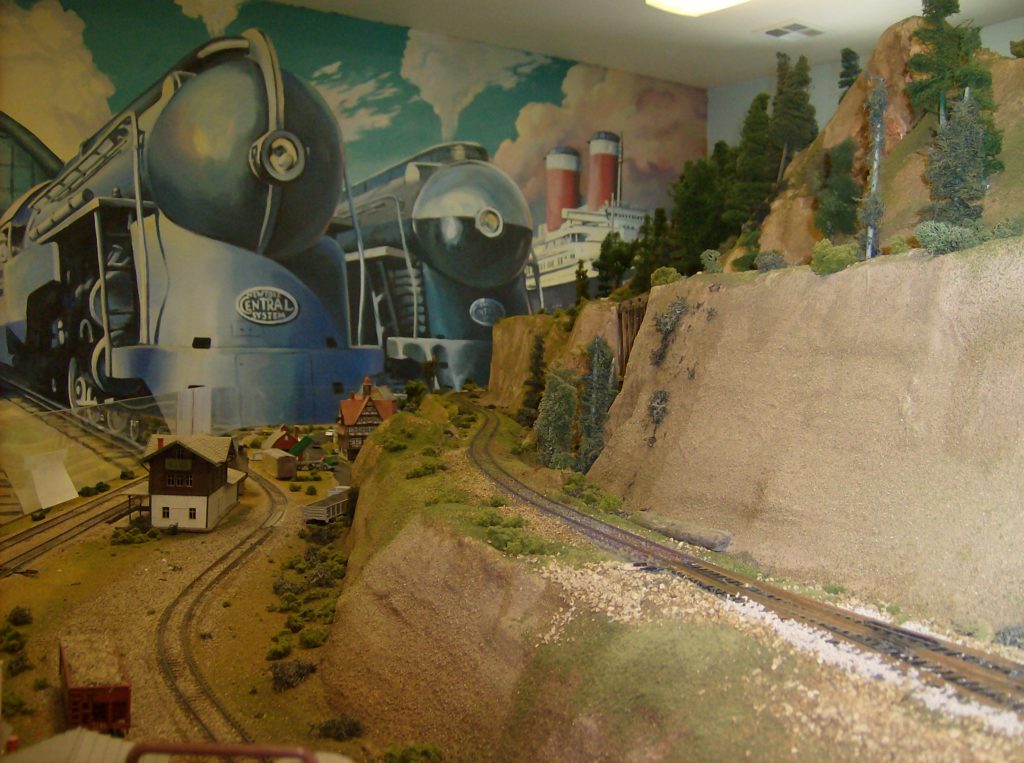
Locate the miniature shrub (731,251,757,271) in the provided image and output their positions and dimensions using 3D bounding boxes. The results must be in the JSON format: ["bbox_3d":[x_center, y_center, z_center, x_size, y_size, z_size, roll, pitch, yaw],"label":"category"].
[{"bbox_3d":[0.162,-0.084,0.740,0.020,0.015,0.018,0,3,0],"label":"miniature shrub"}]

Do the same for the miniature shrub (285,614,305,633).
[{"bbox_3d":[-0.163,0.181,0.794,0.015,0.012,0.015,0,3,0],"label":"miniature shrub"}]

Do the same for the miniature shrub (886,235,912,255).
[{"bbox_3d":[0.211,-0.075,0.580,0.013,0.011,0.013,0,5,0],"label":"miniature shrub"}]

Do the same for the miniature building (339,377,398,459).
[{"bbox_3d":[-0.222,0.055,1.645,0.082,0.121,0.075,-2,5,-18],"label":"miniature building"}]

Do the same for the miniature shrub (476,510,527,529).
[{"bbox_3d":[-0.007,0.093,0.720,0.034,0.009,0.019,0,5,0],"label":"miniature shrub"}]

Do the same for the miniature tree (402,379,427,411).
[{"bbox_3d":[-0.137,0.018,1.500,0.035,0.046,0.034,0,3,0],"label":"miniature tree"}]

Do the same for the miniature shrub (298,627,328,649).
[{"bbox_3d":[-0.141,0.182,0.754,0.021,0.015,0.018,0,3,0],"label":"miniature shrub"}]

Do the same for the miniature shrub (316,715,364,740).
[{"bbox_3d":[-0.096,0.192,0.590,0.026,0.013,0.020,0,3,0],"label":"miniature shrub"}]

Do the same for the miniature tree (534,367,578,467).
[{"bbox_3d":[0.034,0.028,0.810,0.034,0.076,0.032,0,3,0],"label":"miniature tree"}]

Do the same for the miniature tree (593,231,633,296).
[{"bbox_3d":[0.114,-0.133,1.200,0.045,0.074,0.043,0,5,0],"label":"miniature tree"}]

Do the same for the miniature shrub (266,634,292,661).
[{"bbox_3d":[-0.159,0.181,0.725,0.017,0.013,0.016,0,5,0],"label":"miniature shrub"}]

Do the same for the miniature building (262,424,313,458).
[{"bbox_3d":[-0.355,0.093,1.680,0.078,0.047,0.070,-2,5,-22],"label":"miniature building"}]

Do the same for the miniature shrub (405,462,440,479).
[{"bbox_3d":[-0.078,0.078,0.930,0.031,0.011,0.020,0,5,0],"label":"miniature shrub"}]

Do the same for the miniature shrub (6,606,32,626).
[{"bbox_3d":[-0.375,0.179,0.809,0.020,0.014,0.018,0,3,0],"label":"miniature shrub"}]

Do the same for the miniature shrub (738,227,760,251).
[{"bbox_3d":[0.185,-0.111,0.830,0.017,0.019,0.017,0,5,0],"label":"miniature shrub"}]

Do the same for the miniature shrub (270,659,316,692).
[{"bbox_3d":[-0.138,0.185,0.668,0.029,0.018,0.024,0,3,0],"label":"miniature shrub"}]

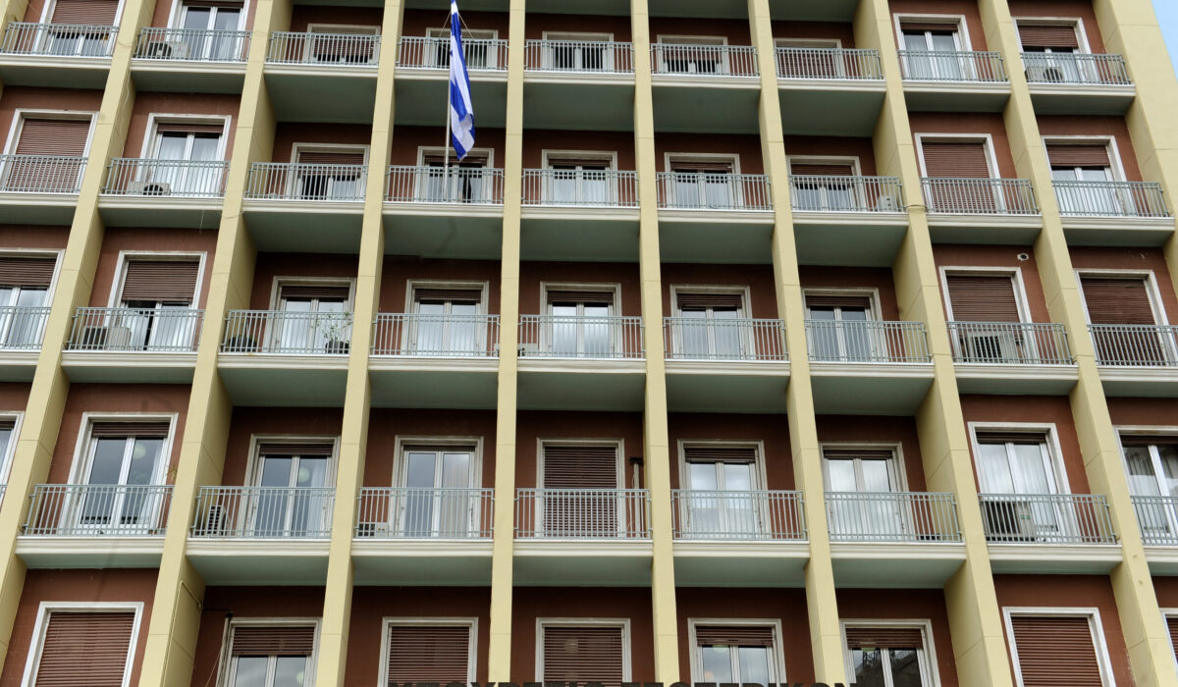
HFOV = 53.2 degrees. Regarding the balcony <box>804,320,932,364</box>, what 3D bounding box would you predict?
[{"bbox_3d":[5.193,-0.022,21.937,2.347,0.925,0.080,1,-29,-3],"label":"balcony"}]

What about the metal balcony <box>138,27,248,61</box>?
[{"bbox_3d":[-8.245,-6.241,24.610,2.390,0.925,0.080,1,-29,-3],"label":"metal balcony"}]

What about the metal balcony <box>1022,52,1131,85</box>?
[{"bbox_3d":[10.594,-5.976,25.666,2.320,0.840,0.100,1,-29,-3],"label":"metal balcony"}]

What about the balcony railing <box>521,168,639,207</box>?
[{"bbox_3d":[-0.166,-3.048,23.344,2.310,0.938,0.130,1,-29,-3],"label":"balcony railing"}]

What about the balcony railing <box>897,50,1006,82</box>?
[{"bbox_3d":[7.655,-5.831,24.867,2.275,0.884,0.055,1,-29,-3],"label":"balcony railing"}]

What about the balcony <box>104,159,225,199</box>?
[{"bbox_3d":[-8.258,-3.235,23.070,2.349,0.884,0.100,1,-29,-3],"label":"balcony"}]

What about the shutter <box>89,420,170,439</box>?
[{"bbox_3d":[-8.029,1.515,20.617,1.339,0.272,0.050,1,-29,-3],"label":"shutter"}]

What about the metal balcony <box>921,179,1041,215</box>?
[{"bbox_3d":[7.889,-2.977,23.851,2.332,0.868,0.100,1,-29,-3],"label":"metal balcony"}]

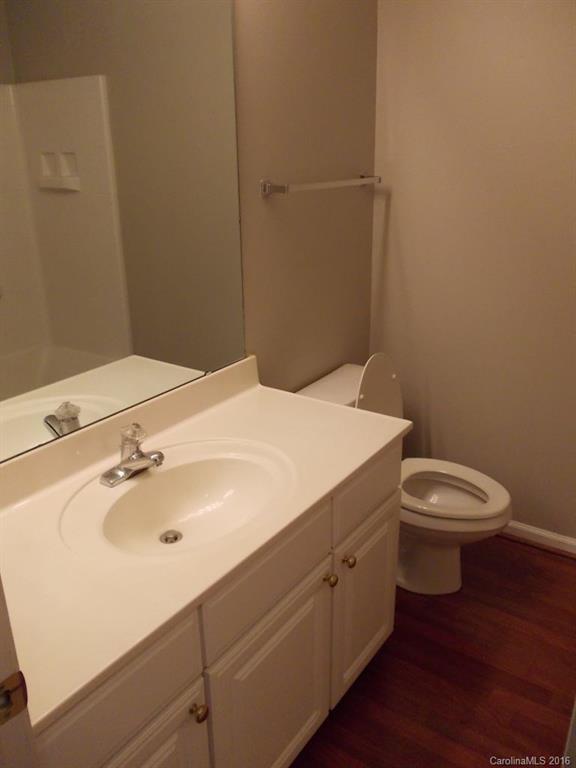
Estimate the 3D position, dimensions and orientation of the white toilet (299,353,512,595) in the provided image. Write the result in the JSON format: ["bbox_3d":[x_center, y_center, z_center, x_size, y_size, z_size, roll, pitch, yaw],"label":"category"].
[{"bbox_3d":[0.435,0.305,2.237,0.737,0.838,0.421,13,25,33],"label":"white toilet"}]

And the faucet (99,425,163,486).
[{"bbox_3d":[-0.338,0.156,1.452,0.142,0.127,0.163,13,25,33],"label":"faucet"}]

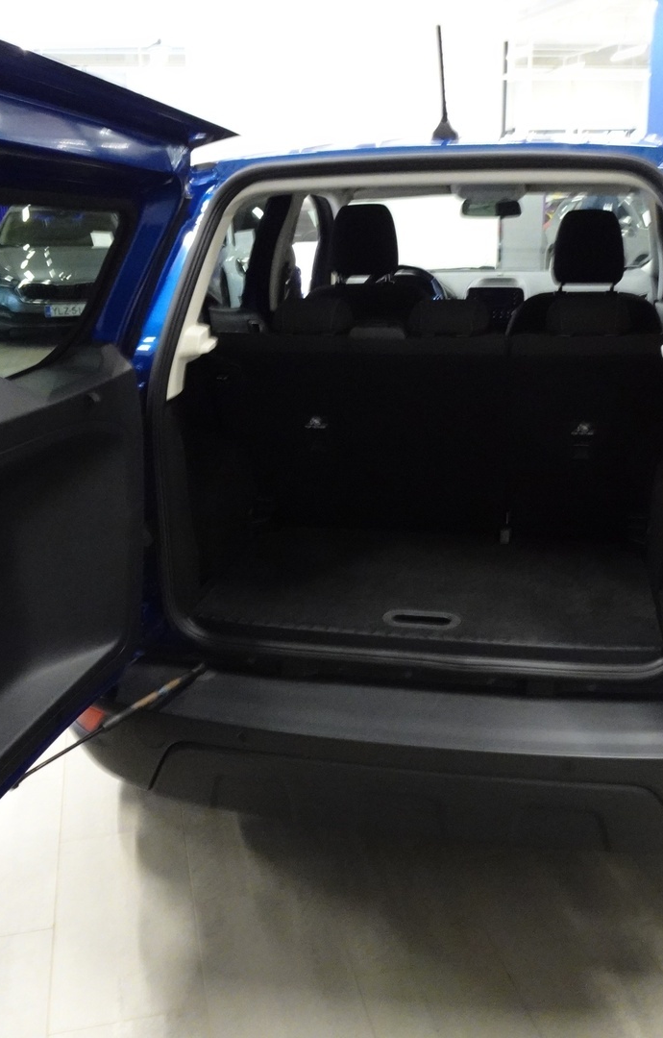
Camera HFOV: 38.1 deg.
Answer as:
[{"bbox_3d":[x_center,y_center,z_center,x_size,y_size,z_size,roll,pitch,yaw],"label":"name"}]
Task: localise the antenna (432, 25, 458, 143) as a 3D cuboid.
[{"bbox_3d":[0.228,-0.889,1.985,0.057,0.202,0.172,3,18,12],"label":"antenna"}]

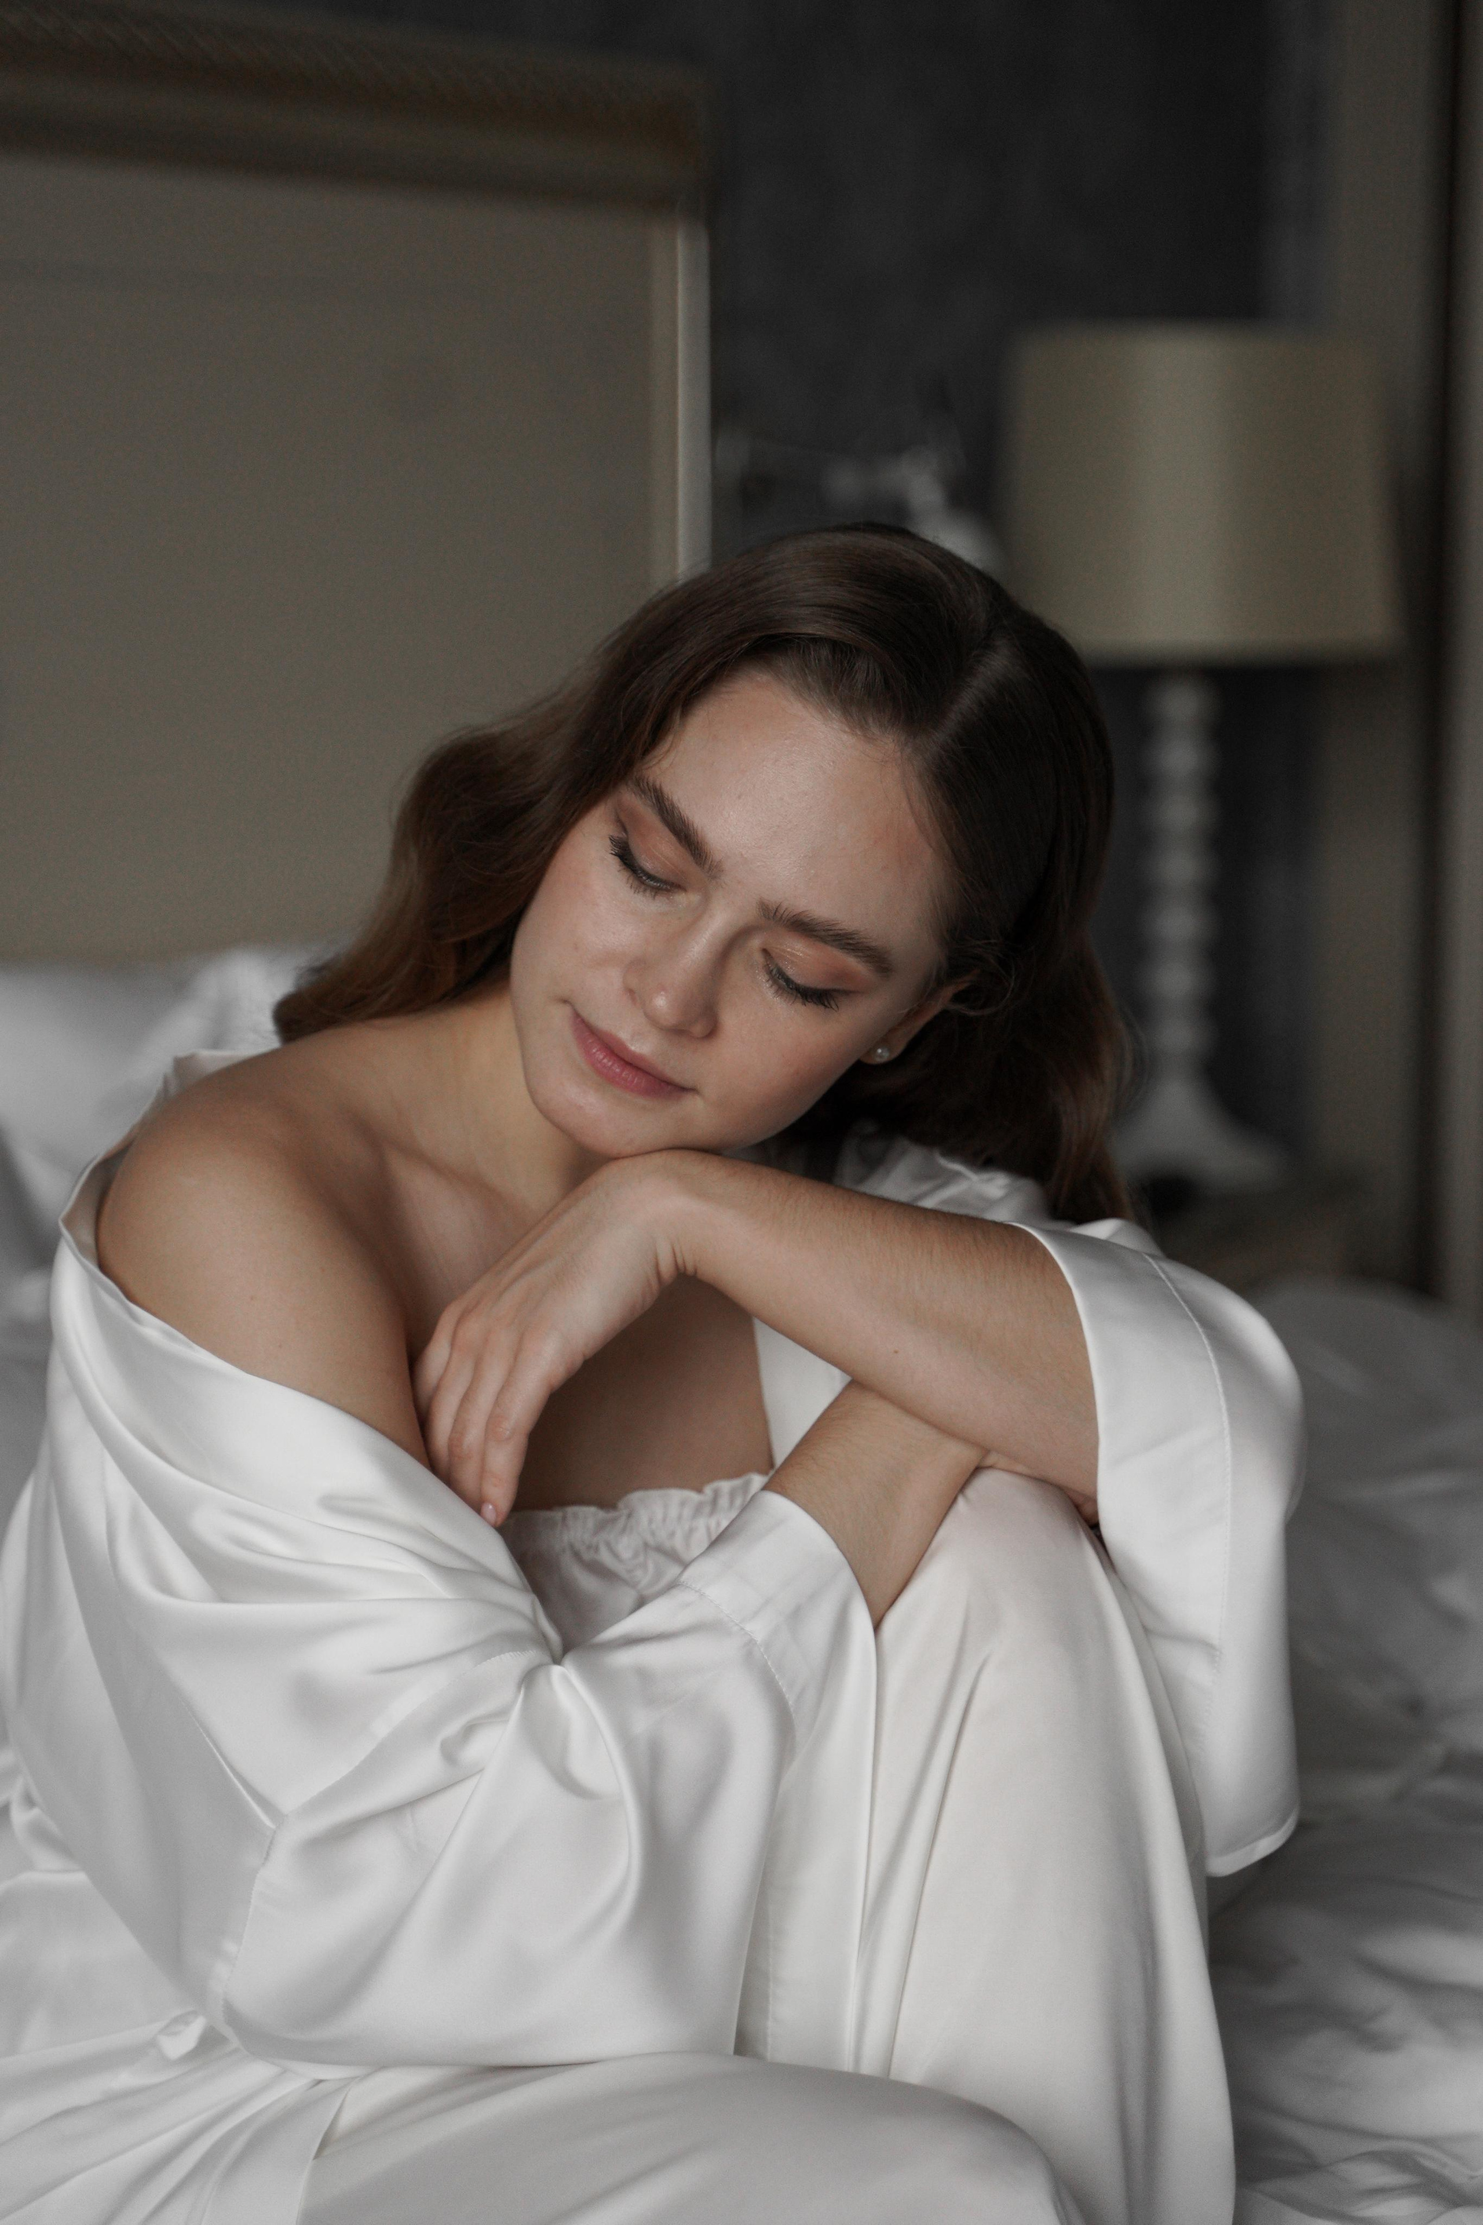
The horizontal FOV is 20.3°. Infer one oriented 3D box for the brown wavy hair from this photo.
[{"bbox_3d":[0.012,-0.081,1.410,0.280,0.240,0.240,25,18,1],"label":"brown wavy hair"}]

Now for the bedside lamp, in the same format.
[{"bbox_3d":[0.364,-0.278,3.270,0.310,0.658,0.310,0,7,0],"label":"bedside lamp"}]

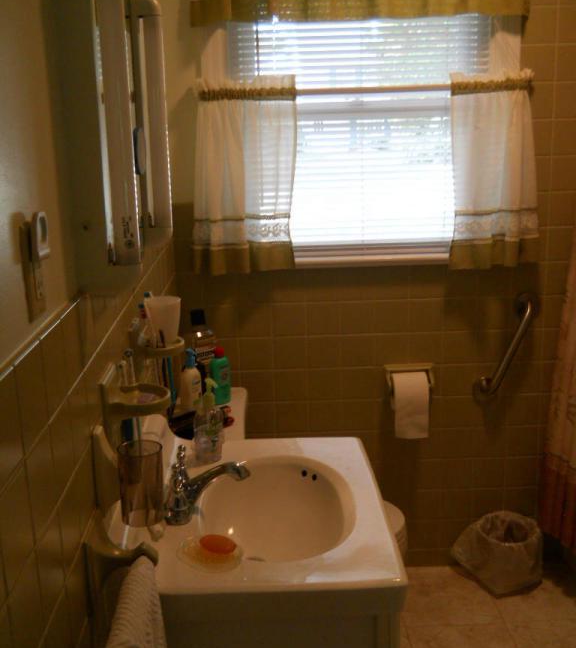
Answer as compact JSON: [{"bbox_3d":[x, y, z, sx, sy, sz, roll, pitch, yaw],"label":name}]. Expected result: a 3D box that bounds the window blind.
[{"bbox_3d":[0.222,-0.615,2.511,0.782,0.866,0.045,-2,14,-2],"label":"window blind"}]

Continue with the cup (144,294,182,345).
[{"bbox_3d":[-0.251,-0.005,1.649,0.073,0.097,0.073,-2,14,-2],"label":"cup"}]

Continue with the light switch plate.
[{"bbox_3d":[-0.302,-0.064,0.973,0.011,0.116,0.071,-2,14,-2],"label":"light switch plate"}]

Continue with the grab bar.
[{"bbox_3d":[0.707,0.084,2.637,0.075,0.373,0.072,24,12,-8],"label":"grab bar"}]

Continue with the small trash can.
[{"bbox_3d":[0.701,0.759,2.722,0.250,0.218,0.222,1,14,9],"label":"small trash can"}]

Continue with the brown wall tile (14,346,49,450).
[{"bbox_3d":[-0.293,0.081,0.940,0.010,0.108,0.108,-2,14,-2],"label":"brown wall tile"}]

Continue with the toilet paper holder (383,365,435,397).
[{"bbox_3d":[0.393,0.183,2.642,0.162,0.106,0.090,-2,14,-2],"label":"toilet paper holder"}]

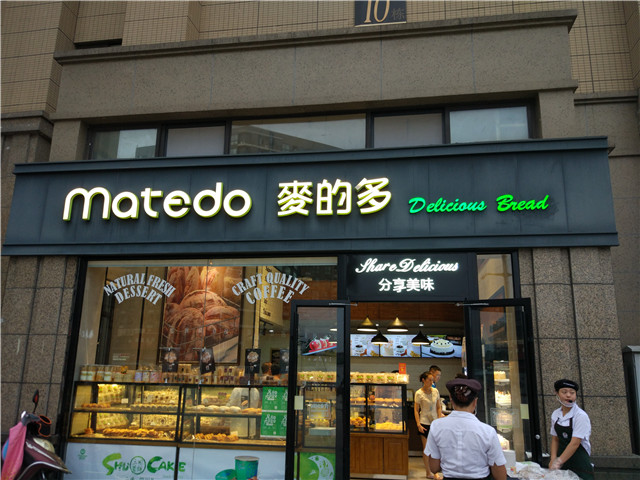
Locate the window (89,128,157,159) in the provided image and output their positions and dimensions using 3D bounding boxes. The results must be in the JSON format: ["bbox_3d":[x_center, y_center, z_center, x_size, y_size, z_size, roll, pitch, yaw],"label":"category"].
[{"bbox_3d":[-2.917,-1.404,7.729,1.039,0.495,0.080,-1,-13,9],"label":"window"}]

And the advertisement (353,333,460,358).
[{"bbox_3d":[1.689,2.235,10.908,2.580,0.470,0.080,-1,-13,9],"label":"advertisement"}]

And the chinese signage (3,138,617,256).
[{"bbox_3d":[-0.448,-0.482,6.740,7.850,1.335,0.300,-1,-13,9],"label":"chinese signage"}]

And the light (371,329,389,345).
[{"bbox_3d":[1.191,1.938,10.265,0.340,0.271,0.340,-1,-13,9],"label":"light"}]

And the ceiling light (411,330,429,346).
[{"bbox_3d":[1.969,1.919,10.146,0.340,0.268,0.340,-1,-13,9],"label":"ceiling light"}]

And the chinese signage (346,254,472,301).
[{"bbox_3d":[1.093,0.467,6.389,1.544,0.588,0.100,-1,-13,9],"label":"chinese signage"}]

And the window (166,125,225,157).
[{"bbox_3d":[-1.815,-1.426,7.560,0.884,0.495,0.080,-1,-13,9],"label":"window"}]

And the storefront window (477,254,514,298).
[{"bbox_3d":[2.118,0.441,6.253,0.434,0.558,0.080,-1,-13,9],"label":"storefront window"}]

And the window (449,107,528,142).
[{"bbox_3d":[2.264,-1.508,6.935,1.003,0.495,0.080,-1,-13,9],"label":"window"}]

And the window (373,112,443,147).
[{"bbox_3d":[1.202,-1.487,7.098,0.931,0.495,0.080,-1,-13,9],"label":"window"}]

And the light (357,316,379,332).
[{"bbox_3d":[0.800,1.411,8.682,0.342,0.244,0.342,-1,-13,9],"label":"light"}]

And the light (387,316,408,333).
[{"bbox_3d":[1.297,1.401,8.605,0.349,0.246,0.349,-1,-13,9],"label":"light"}]

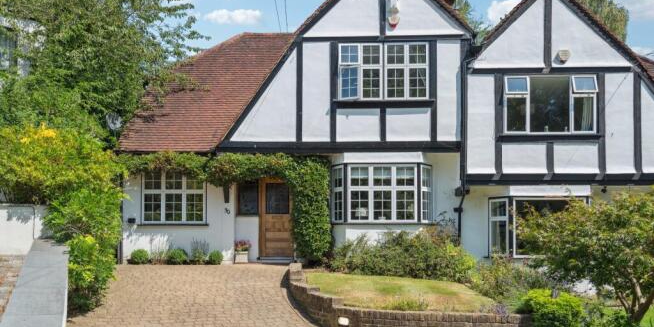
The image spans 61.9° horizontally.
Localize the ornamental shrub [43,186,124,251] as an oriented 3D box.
[{"bbox_3d":[-4.465,0.990,10.000,1.450,1.200,1.300,0,0,0],"label":"ornamental shrub"}]

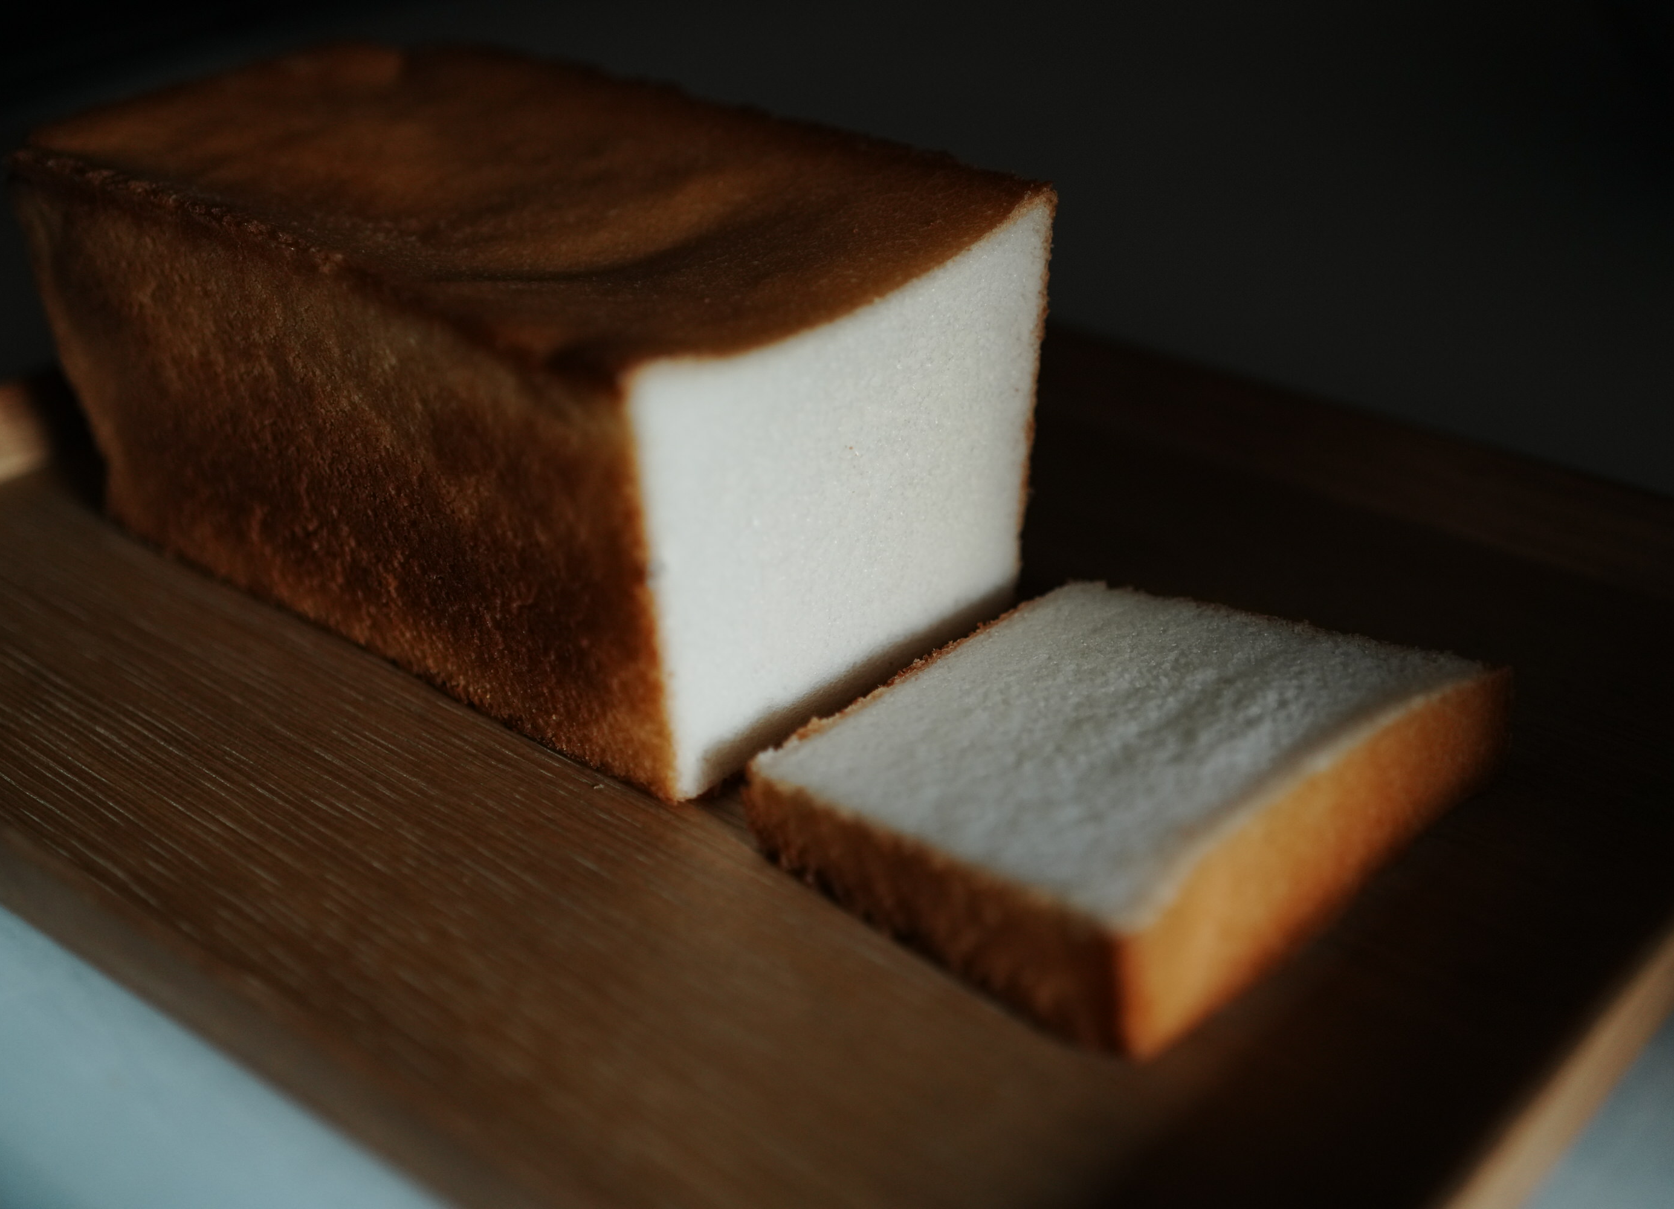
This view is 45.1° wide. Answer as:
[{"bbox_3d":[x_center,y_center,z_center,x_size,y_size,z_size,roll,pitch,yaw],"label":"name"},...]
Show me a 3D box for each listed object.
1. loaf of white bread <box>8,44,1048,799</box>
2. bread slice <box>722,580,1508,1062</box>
[{"bbox_3d":[-0.074,-0.052,0.454,0.232,0.092,0.110,20,36,41],"label":"loaf of white bread"},{"bbox_3d":[0.050,0.028,0.350,0.090,0.023,0.105,19,35,40],"label":"bread slice"}]

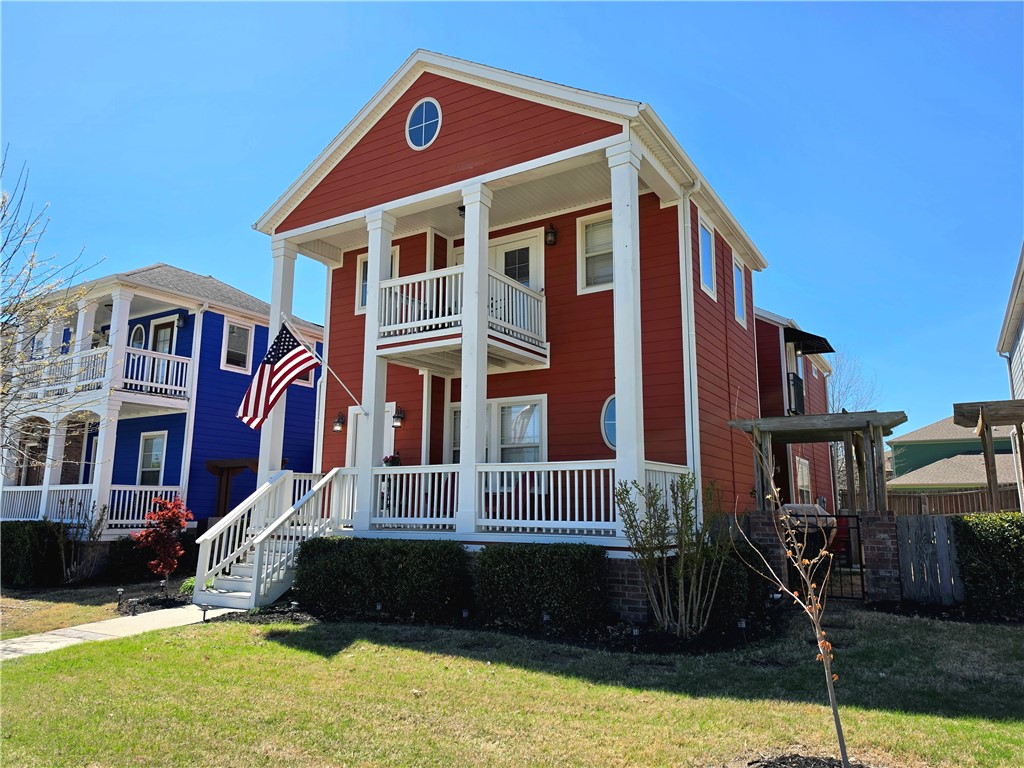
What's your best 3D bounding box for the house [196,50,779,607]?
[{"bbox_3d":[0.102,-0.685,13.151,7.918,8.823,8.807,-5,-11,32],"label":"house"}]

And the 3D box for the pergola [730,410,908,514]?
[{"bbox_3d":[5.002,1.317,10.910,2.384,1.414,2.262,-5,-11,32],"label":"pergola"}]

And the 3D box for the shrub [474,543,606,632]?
[{"bbox_3d":[0.352,2.466,8.427,1.503,0.945,0.751,-5,-11,32],"label":"shrub"}]

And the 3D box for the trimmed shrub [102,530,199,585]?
[{"bbox_3d":[-7.844,3.760,14.988,0.687,0.945,1.899,-5,-11,32],"label":"trimmed shrub"}]

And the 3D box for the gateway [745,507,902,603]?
[{"bbox_3d":[4.524,2.461,9.905,1.955,1.212,0.404,-5,-11,32],"label":"gateway"}]

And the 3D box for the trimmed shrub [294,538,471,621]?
[{"bbox_3d":[-1.886,2.726,9.816,2.771,0.986,0.776,-5,-11,32],"label":"trimmed shrub"}]

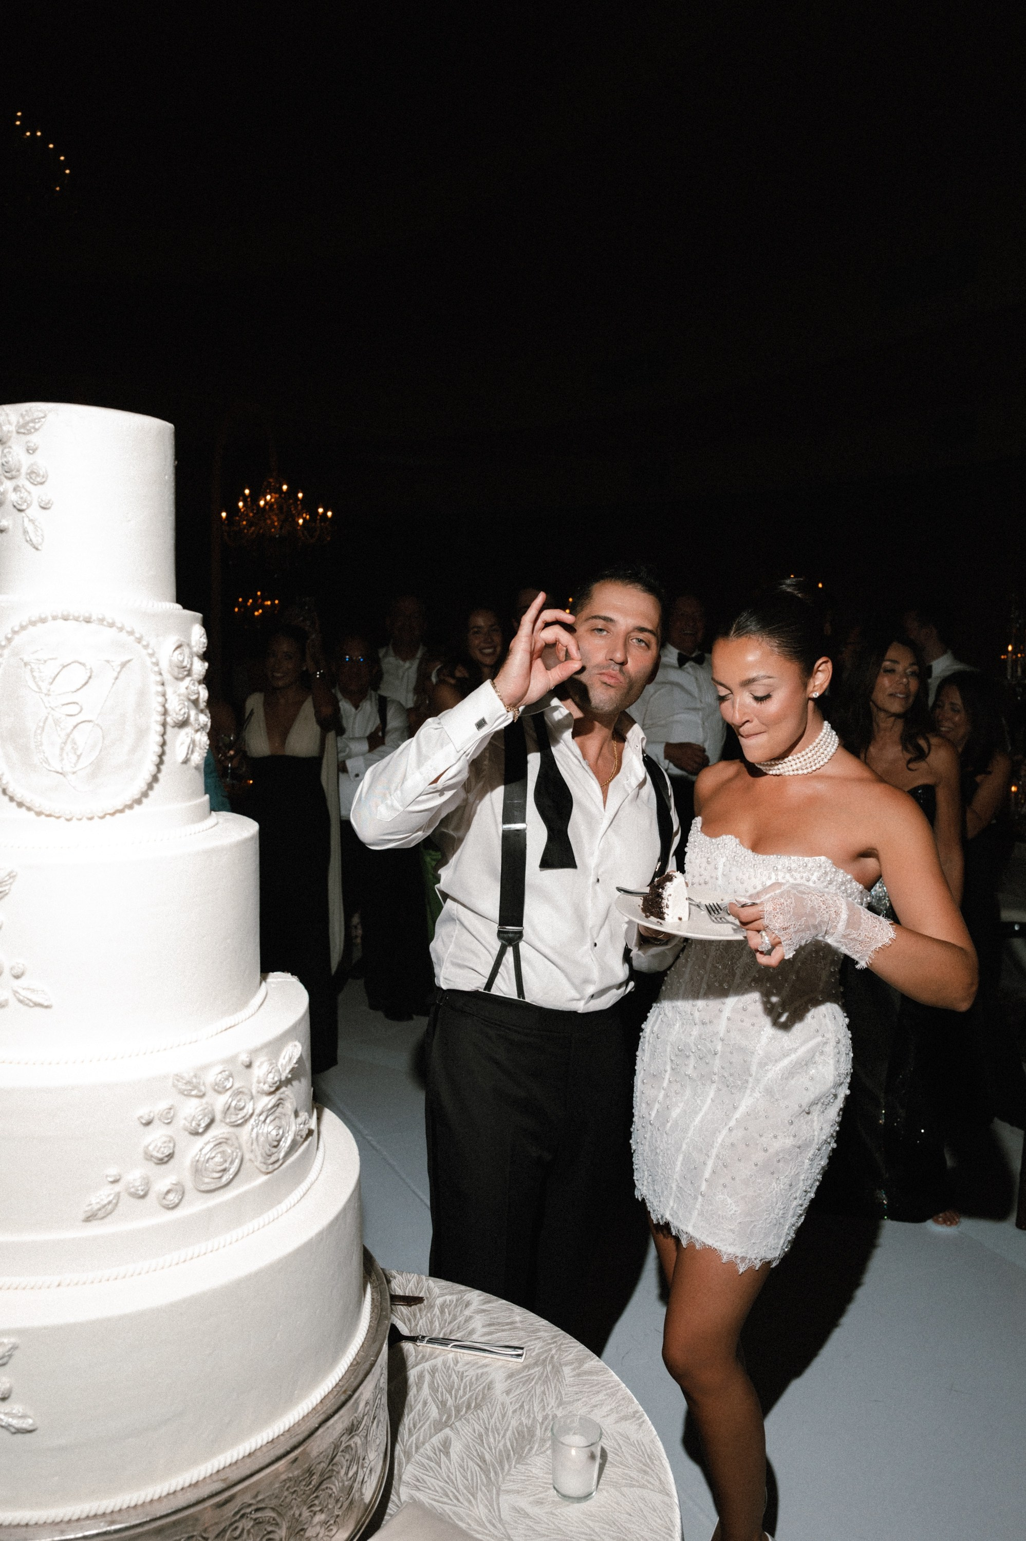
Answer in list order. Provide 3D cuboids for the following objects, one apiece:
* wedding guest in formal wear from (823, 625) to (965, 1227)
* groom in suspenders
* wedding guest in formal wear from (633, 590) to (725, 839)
[{"bbox_3d":[1.100,0.441,3.421,0.470,1.680,0.380,4,8,27],"label":"wedding guest in formal wear"},{"bbox_3d":[0.015,0.559,2.025,0.580,1.790,0.480,-4,8,-30],"label":"groom in suspenders"},{"bbox_3d":[0.665,0.207,4.812,0.540,1.800,0.400,-1,7,-8],"label":"wedding guest in formal wear"}]

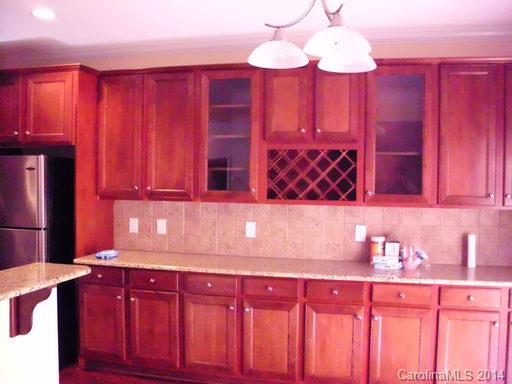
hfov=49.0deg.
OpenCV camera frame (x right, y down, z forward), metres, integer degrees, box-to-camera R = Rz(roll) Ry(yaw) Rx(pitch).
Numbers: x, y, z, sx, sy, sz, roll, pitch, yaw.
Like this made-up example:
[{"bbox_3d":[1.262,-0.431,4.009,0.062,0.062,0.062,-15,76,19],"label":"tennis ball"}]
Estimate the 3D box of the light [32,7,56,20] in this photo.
[{"bbox_3d":[-1.501,-1.261,3.970,0.175,0.030,0.175,1,2,14],"label":"light"}]

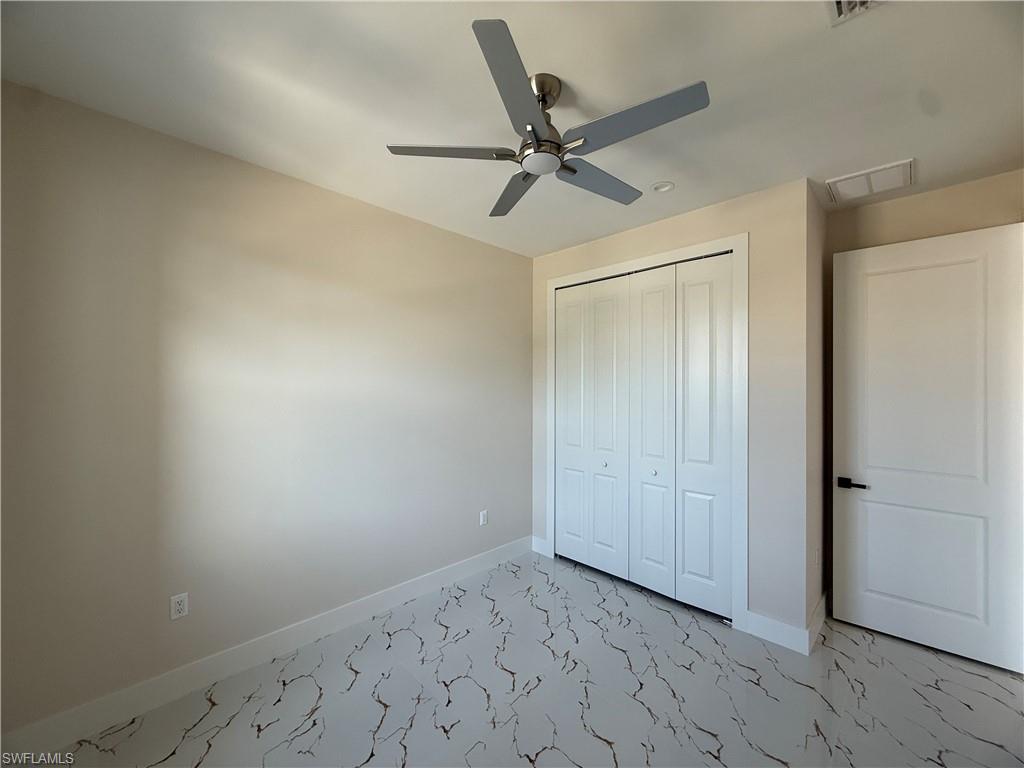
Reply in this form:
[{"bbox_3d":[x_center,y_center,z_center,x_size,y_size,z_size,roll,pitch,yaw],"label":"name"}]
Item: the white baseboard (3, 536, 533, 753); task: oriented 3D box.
[{"bbox_3d":[-0.960,1.516,2.808,0.018,0.148,3.300,0,0,45],"label":"white baseboard"}]

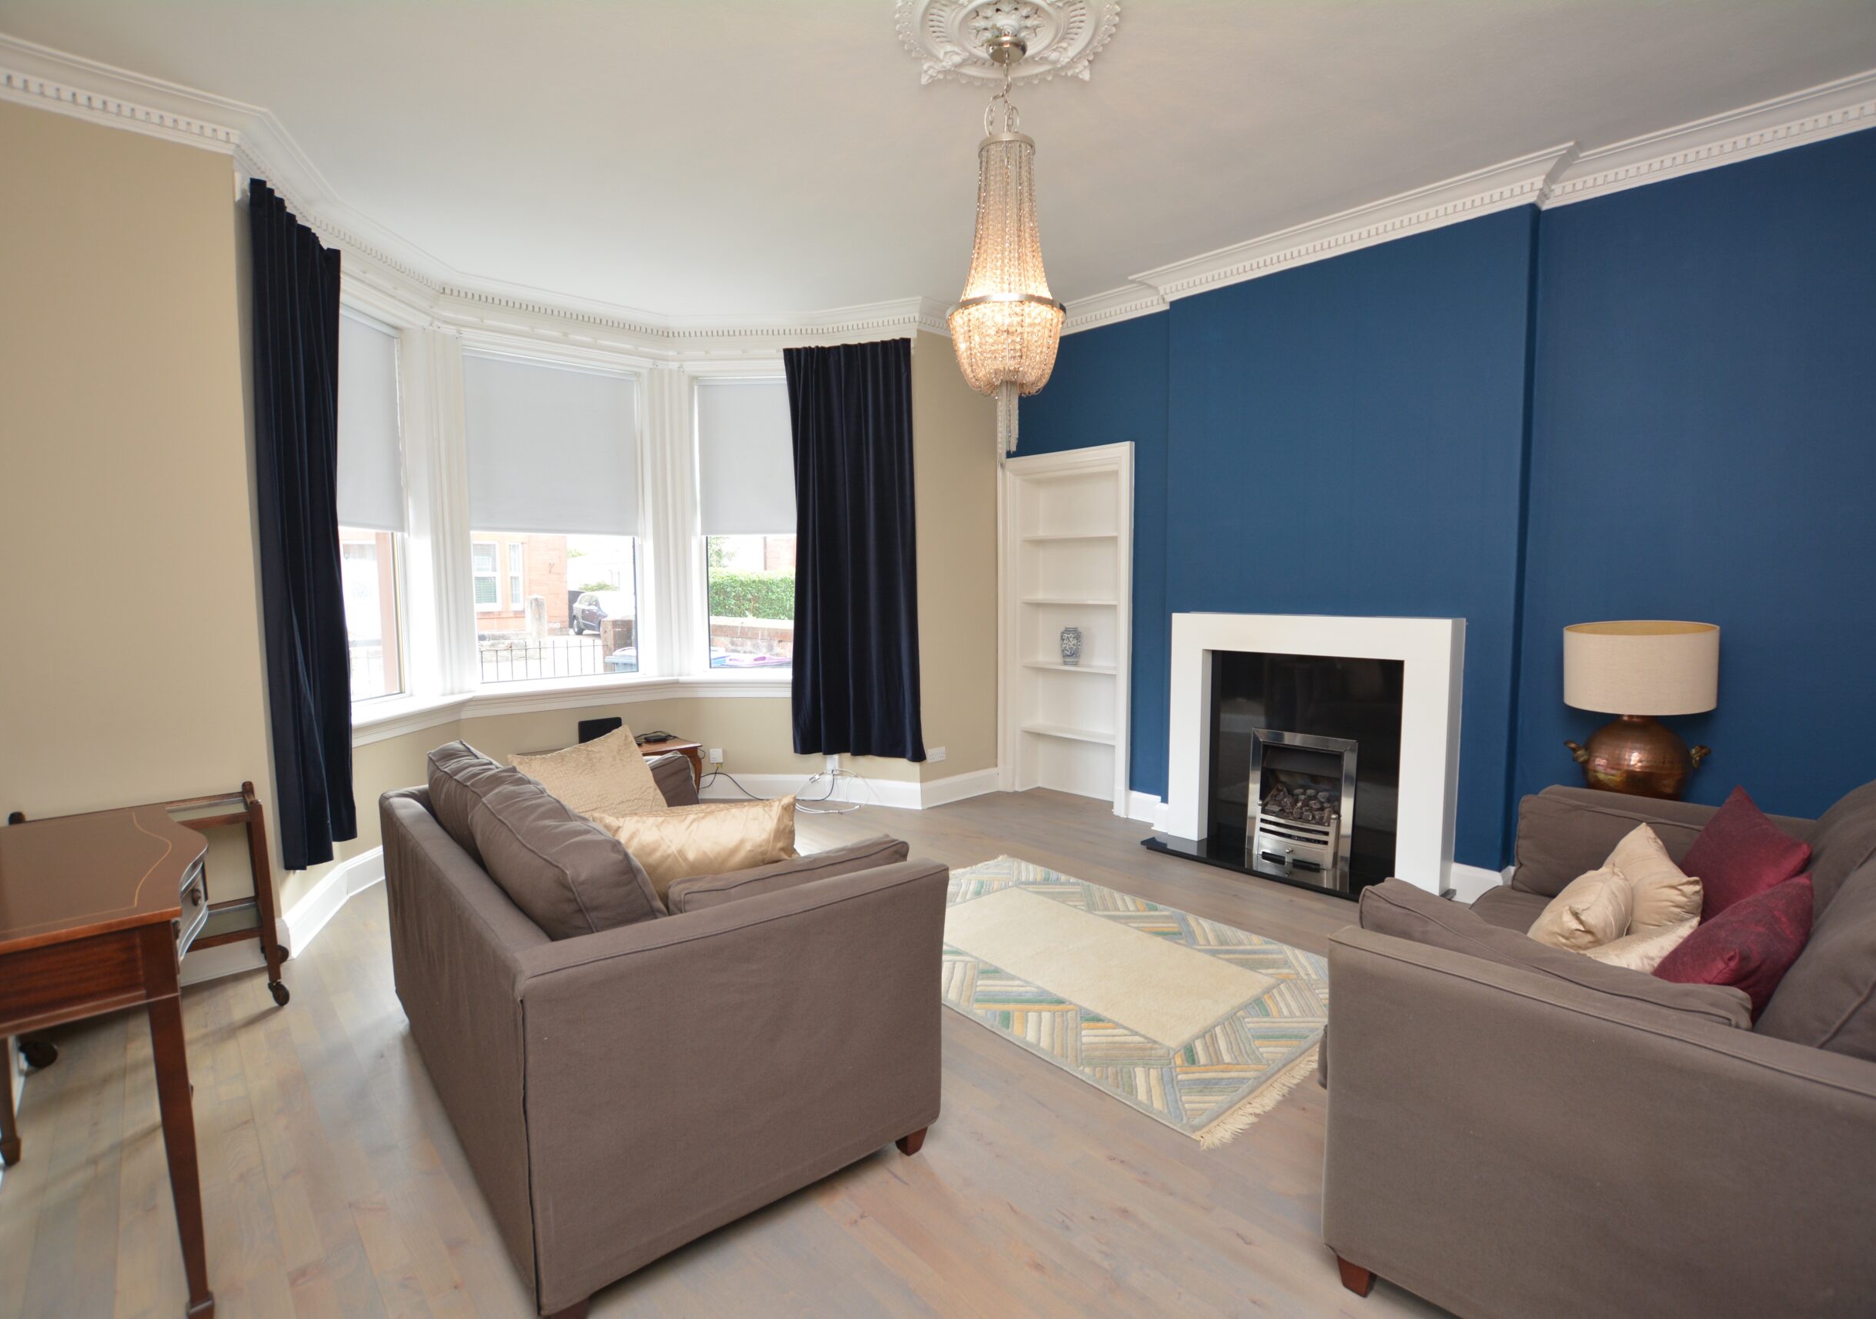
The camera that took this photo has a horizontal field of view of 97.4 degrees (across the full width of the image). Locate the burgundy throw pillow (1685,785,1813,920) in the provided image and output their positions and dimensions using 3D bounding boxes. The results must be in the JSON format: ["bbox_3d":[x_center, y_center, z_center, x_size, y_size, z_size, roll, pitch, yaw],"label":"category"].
[{"bbox_3d":[1.774,0.511,1.859,0.150,0.420,0.420,25,23,25],"label":"burgundy throw pillow"}]

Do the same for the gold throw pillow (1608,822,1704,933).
[{"bbox_3d":[1.502,0.511,1.790,0.140,0.350,0.360,32,16,19],"label":"gold throw pillow"}]

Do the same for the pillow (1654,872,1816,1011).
[{"bbox_3d":[1.429,0.537,1.520,0.390,0.380,0.150,-4,44,-42],"label":"pillow"}]

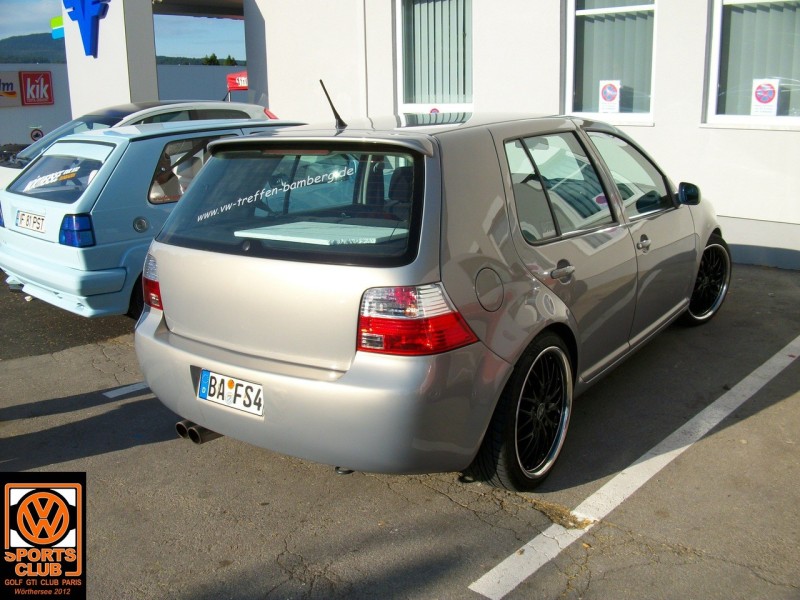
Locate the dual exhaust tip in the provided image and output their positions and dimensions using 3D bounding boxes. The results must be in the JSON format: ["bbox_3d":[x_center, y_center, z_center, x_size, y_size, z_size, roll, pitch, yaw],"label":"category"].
[{"bbox_3d":[-0.793,0.518,3.183,0.140,0.072,0.160,8,17,34],"label":"dual exhaust tip"}]

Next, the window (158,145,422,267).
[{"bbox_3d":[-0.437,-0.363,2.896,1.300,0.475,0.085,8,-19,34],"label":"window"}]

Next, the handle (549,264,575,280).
[{"bbox_3d":[0.610,-0.106,2.956,0.050,0.045,0.210,8,17,34],"label":"handle"}]

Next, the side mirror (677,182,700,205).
[{"bbox_3d":[1.528,-0.554,4.141,0.155,0.135,0.110,8,17,34],"label":"side mirror"}]

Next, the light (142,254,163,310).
[{"bbox_3d":[-1.034,-0.122,3.252,0.345,0.265,0.230,8,17,34],"label":"light"}]

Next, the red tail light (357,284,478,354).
[{"bbox_3d":[0.054,0.039,2.523,0.345,0.265,0.230,8,17,34],"label":"red tail light"}]

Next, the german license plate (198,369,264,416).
[{"bbox_3d":[-0.607,0.336,2.841,0.325,0.110,0.015,8,9,34],"label":"german license plate"}]

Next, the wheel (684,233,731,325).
[{"bbox_3d":[1.911,-0.139,5.103,0.620,0.620,0.220,-13,19,-38],"label":"wheel"}]

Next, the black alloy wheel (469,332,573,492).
[{"bbox_3d":[0.473,0.420,3.086,0.220,0.620,0.620,8,17,34],"label":"black alloy wheel"}]

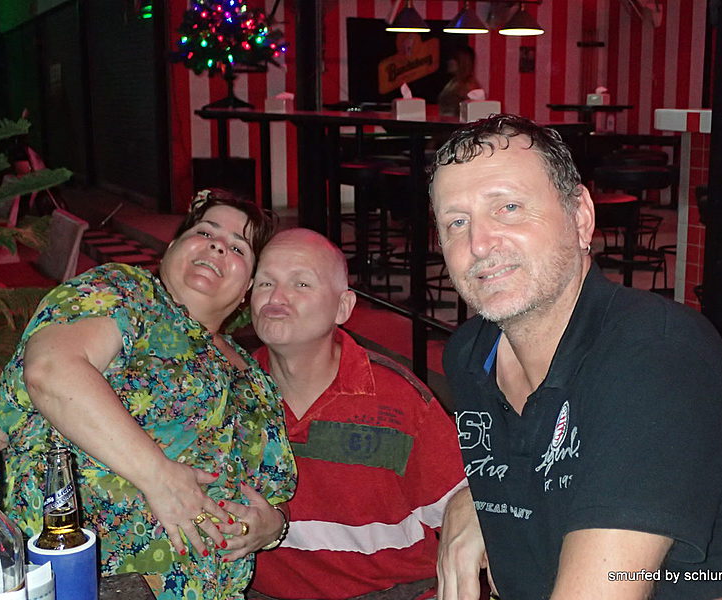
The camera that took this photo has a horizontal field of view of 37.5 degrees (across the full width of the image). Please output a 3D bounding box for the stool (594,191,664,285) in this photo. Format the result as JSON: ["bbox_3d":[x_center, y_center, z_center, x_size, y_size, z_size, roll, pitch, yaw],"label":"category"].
[{"bbox_3d":[1.021,-0.088,4.589,0.420,0.780,0.420,-1,11,0],"label":"stool"}]

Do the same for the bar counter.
[{"bbox_3d":[-0.111,-0.438,5.638,0.450,1.083,3.848,-6,12,-23],"label":"bar counter"}]

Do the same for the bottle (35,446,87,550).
[{"bbox_3d":[-0.329,0.277,1.193,0.061,0.230,0.061,-1,11,0],"label":"bottle"}]

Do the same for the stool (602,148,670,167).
[{"bbox_3d":[1.678,-0.494,6.557,0.420,0.780,0.420,-1,11,0],"label":"stool"}]

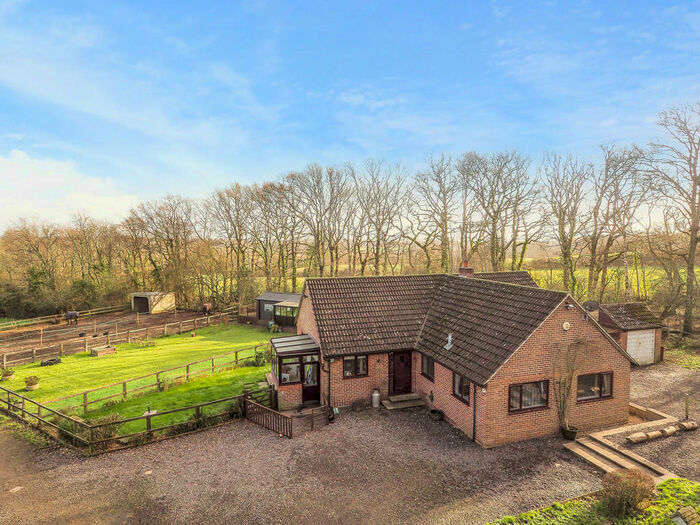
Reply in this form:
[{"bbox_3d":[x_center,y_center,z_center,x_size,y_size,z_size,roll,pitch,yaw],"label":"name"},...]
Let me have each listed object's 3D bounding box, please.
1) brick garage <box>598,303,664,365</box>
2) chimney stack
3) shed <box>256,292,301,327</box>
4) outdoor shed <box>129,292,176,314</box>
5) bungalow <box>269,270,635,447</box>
[{"bbox_3d":[17.138,4.335,23.173,3.503,3.340,3.493,-1,3,-18],"label":"brick garage"},{"bbox_3d":[6.313,0.455,19.821,0.580,1.139,0.700,-1,3,-18],"label":"chimney stack"},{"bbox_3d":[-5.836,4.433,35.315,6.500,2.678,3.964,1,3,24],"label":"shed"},{"bbox_3d":[-22.761,4.535,42.140,3.450,2.220,3.000,1,3,26],"label":"outdoor shed"},{"bbox_3d":[4.448,3.618,18.800,16.350,5.434,12.119,-1,3,-18],"label":"bungalow"}]

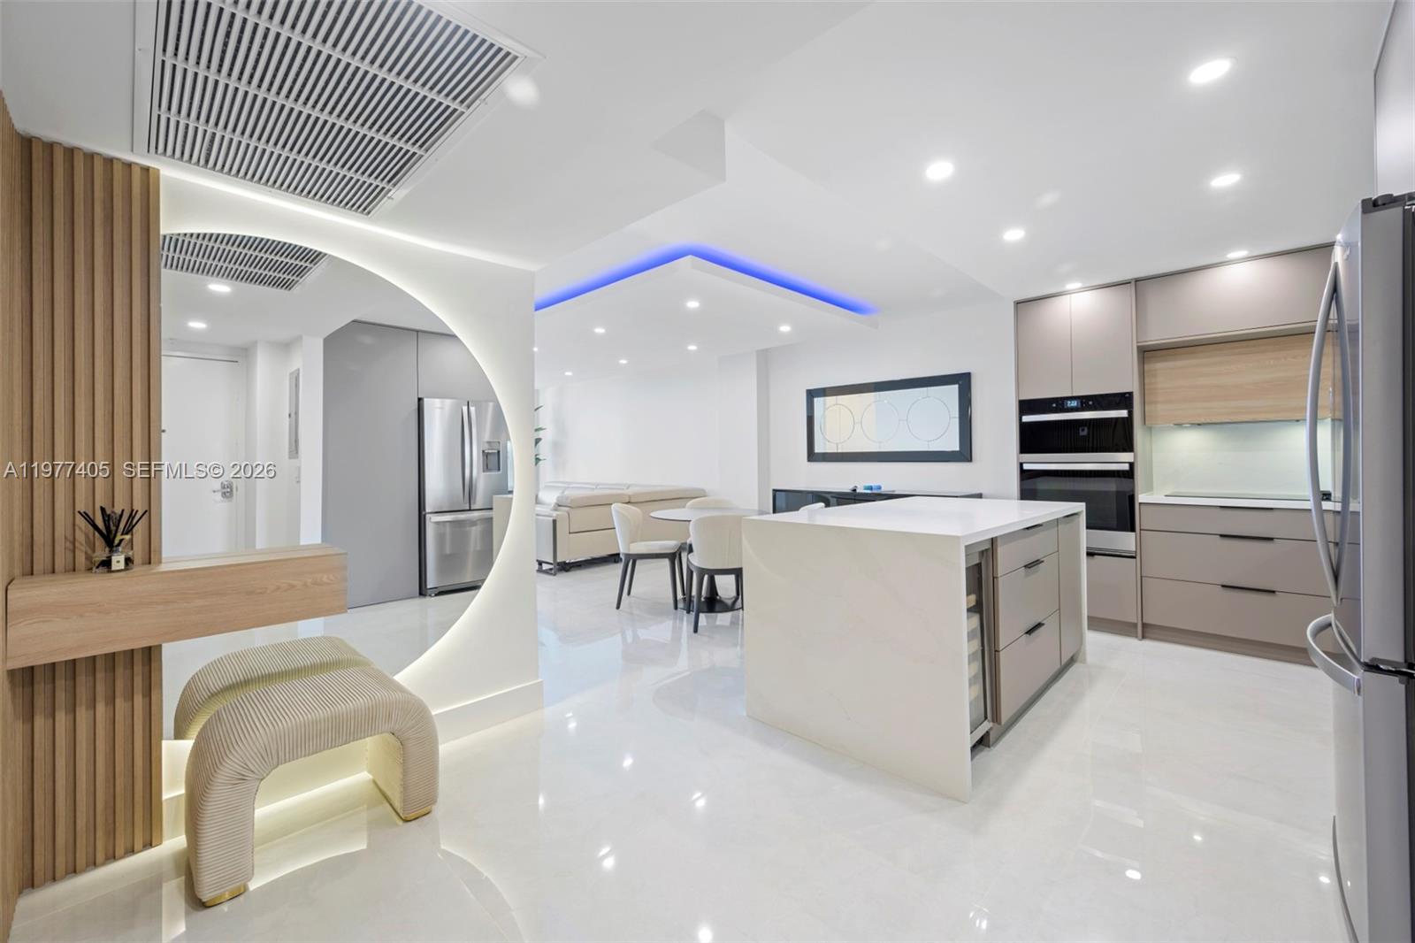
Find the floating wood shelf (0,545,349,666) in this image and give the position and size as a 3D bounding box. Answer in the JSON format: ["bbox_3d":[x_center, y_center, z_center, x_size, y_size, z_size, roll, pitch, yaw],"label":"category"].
[{"bbox_3d":[-1.561,0.388,1.703,0.220,0.203,0.727,0,0,45],"label":"floating wood shelf"}]

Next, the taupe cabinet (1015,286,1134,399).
[{"bbox_3d":[2.749,-0.885,4.049,0.692,0.725,0.585,0,0,45],"label":"taupe cabinet"}]

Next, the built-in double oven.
[{"bbox_3d":[2.751,0.005,4.035,0.682,1.059,0.600,0,0,45],"label":"built-in double oven"}]

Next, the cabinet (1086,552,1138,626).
[{"bbox_3d":[2.772,0.773,4.049,0.684,0.450,0.585,0,0,45],"label":"cabinet"}]

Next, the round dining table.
[{"bbox_3d":[0.034,0.749,4.662,1.050,0.756,1.050,-1,0,0],"label":"round dining table"}]

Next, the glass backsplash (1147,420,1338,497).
[{"bbox_3d":[3.565,-0.076,3.643,0.970,0.477,0.015,0,0,45],"label":"glass backsplash"}]

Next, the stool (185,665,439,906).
[{"bbox_3d":[-1.284,0.939,1.798,0.442,0.420,0.618,0,0,45],"label":"stool"}]

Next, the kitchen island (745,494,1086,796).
[{"bbox_3d":[1.178,0.662,2.865,0.989,0.914,1.859,0,0,45],"label":"kitchen island"}]

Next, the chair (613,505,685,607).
[{"bbox_3d":[-0.516,0.713,4.756,0.580,0.840,0.530,-1,0,6],"label":"chair"}]

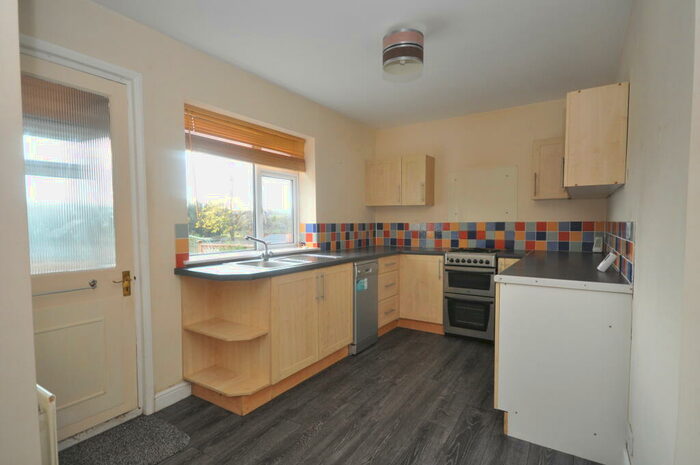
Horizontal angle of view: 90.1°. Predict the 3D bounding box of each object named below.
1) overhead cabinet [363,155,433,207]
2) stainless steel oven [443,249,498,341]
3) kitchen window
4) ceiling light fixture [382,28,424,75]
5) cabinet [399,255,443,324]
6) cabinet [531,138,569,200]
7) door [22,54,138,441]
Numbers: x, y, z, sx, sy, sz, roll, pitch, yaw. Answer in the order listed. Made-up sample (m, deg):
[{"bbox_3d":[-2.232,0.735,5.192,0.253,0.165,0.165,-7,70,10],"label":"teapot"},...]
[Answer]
[{"bbox_3d":[0.625,-0.622,4.435,0.821,0.597,0.311,1,2,33],"label":"overhead cabinet"},{"bbox_3d":[1.360,0.646,3.771,0.494,0.895,0.600,1,2,33],"label":"stainless steel oven"},{"bbox_3d":[-0.913,-0.379,3.188,0.180,1.130,1.435,1,2,33],"label":"kitchen window"},{"bbox_3d":[0.373,-1.246,2.434,0.280,0.190,0.280,0,1,0],"label":"ceiling light fixture"},{"bbox_3d":[0.939,0.604,4.080,0.499,0.738,0.585,1,2,33],"label":"cabinet"},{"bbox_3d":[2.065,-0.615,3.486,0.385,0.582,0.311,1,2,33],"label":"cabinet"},{"bbox_3d":[-1.595,0.115,1.876,0.055,2.027,0.790,1,2,33],"label":"door"}]

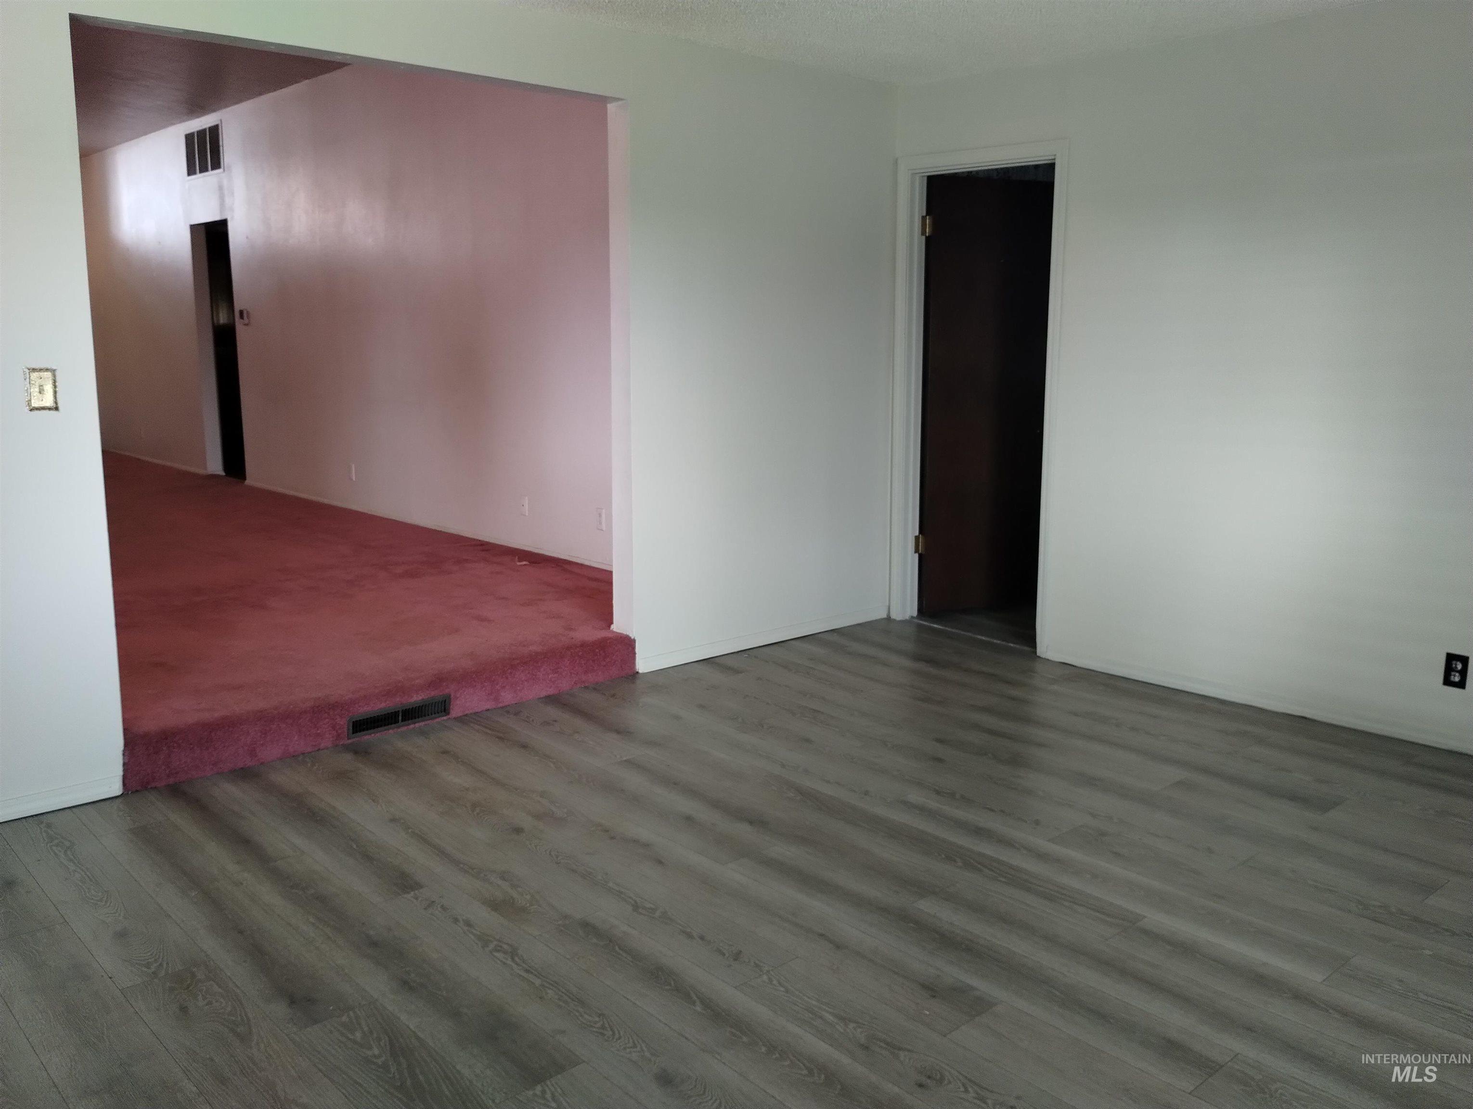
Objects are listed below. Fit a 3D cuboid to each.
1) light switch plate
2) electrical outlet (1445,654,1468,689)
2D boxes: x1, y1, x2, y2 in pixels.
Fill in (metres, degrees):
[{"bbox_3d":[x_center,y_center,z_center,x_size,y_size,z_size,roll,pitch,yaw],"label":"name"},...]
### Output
[{"bbox_3d":[-1.906,-0.452,3.276,0.075,0.117,0.008,-9,14,-41],"label":"light switch plate"},{"bbox_3d":[2.345,0.381,3.889,0.007,0.114,0.070,-9,14,-41],"label":"electrical outlet"}]

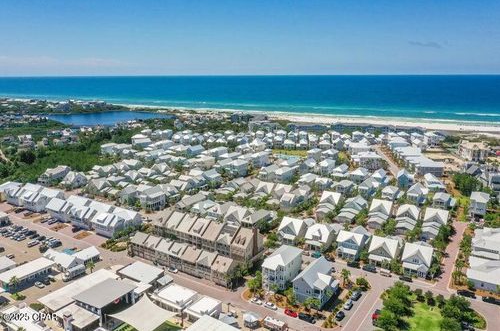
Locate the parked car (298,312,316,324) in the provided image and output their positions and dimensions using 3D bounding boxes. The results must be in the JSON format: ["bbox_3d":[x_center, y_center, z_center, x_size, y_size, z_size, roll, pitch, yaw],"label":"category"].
[{"bbox_3d":[20.222,53.955,137.289,5.500,1.850,1.980,8,15,30],"label":"parked car"}]

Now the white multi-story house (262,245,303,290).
[{"bbox_3d":[13.635,42.382,164.456,9.290,11.960,21.740,8,16,32],"label":"white multi-story house"}]

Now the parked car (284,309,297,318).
[{"bbox_3d":[14.420,51.890,136.300,4.600,1.420,1.850,7,15,29],"label":"parked car"}]

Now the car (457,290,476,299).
[{"bbox_3d":[84.589,50.310,151.797,5.600,1.850,1.970,8,16,31],"label":"car"}]

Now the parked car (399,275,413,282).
[{"bbox_3d":[63.620,46.390,158.470,4.900,1.600,1.930,7,15,29],"label":"parked car"}]

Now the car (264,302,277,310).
[{"bbox_3d":[7.440,50.910,140.530,4.750,1.450,1.840,7,15,29],"label":"car"}]

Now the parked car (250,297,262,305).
[{"bbox_3d":[2.483,51.685,147.727,4.450,1.600,1.850,8,15,30],"label":"parked car"}]

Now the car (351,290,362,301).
[{"bbox_3d":[41.485,50.692,151.145,1.900,1.700,4.900,9,16,34],"label":"car"}]

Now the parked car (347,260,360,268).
[{"bbox_3d":[46.832,45.023,175.080,5.200,1.720,1.920,8,15,30],"label":"parked car"}]

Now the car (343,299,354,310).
[{"bbox_3d":[36.973,52.076,145.555,1.850,1.600,4.500,9,16,34],"label":"car"}]

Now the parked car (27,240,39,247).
[{"bbox_3d":[-106.910,38.940,192.560,1.950,1.750,5.300,8,16,32],"label":"parked car"}]

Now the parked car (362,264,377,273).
[{"bbox_3d":[51.420,44.410,166.560,5.500,1.850,2.000,7,15,29],"label":"parked car"}]

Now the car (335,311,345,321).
[{"bbox_3d":[31.460,52.100,134.730,1.880,1.600,4.500,9,16,35],"label":"car"}]

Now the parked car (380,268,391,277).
[{"bbox_3d":[57.140,45.230,163.080,4.600,1.800,1.900,7,15,29],"label":"parked car"}]

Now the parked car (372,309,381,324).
[{"bbox_3d":[45.327,53.524,139.070,1.900,1.700,4.700,9,16,34],"label":"parked car"}]

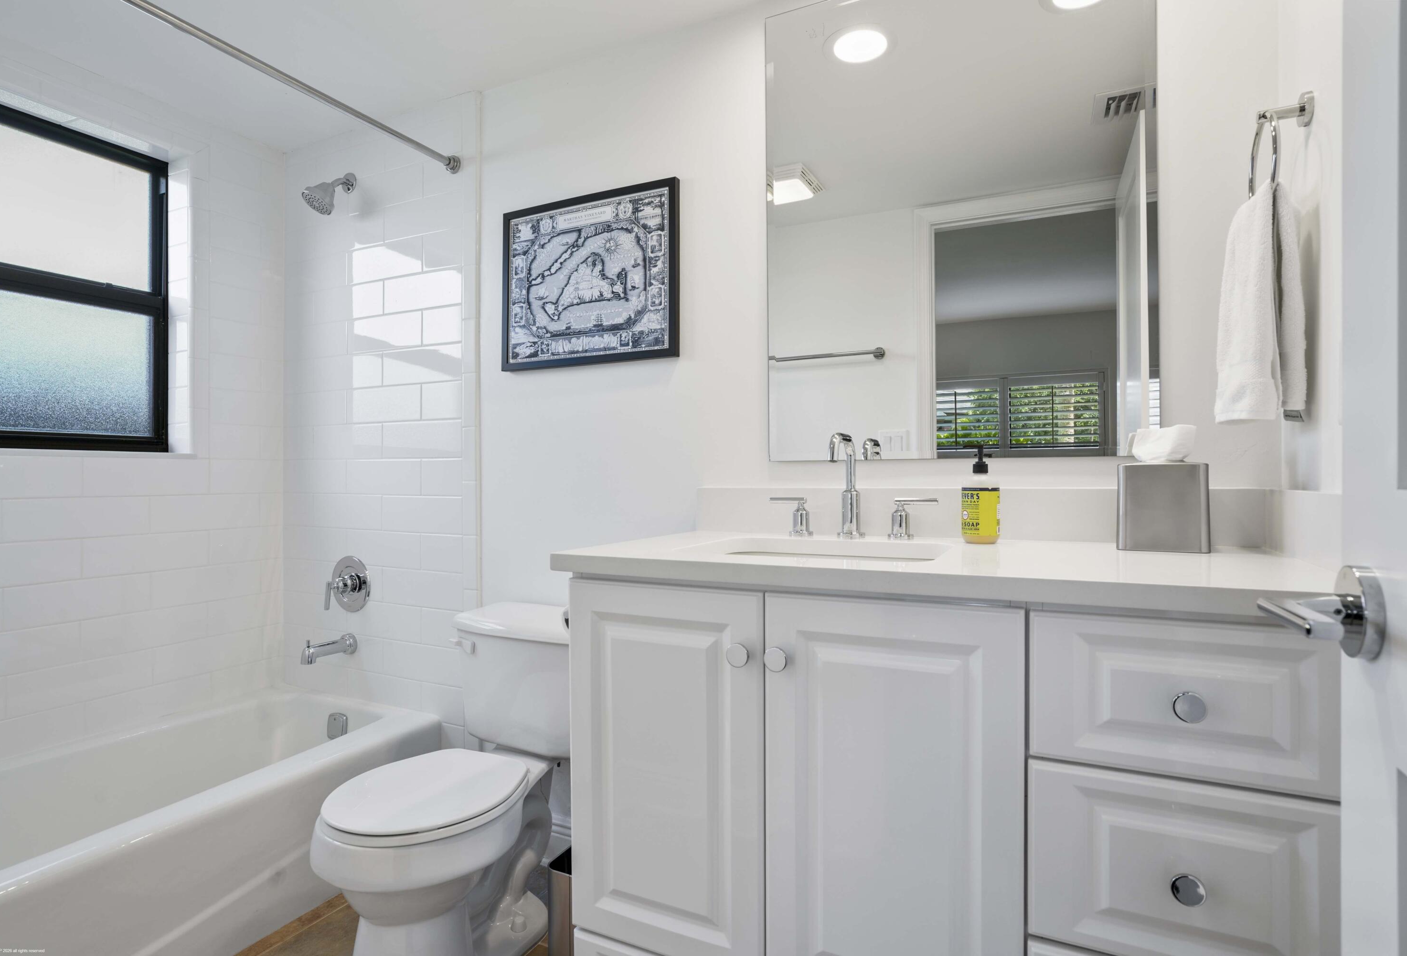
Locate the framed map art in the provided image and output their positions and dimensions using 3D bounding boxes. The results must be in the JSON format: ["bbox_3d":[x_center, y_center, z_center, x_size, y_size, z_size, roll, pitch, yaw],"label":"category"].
[{"bbox_3d":[-0.295,-0.492,1.800,0.525,0.420,0.020,0,0,26],"label":"framed map art"}]

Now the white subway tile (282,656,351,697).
[{"bbox_3d":[-1.247,0.637,2.308,0.309,0.093,0.010,0,0,26],"label":"white subway tile"}]

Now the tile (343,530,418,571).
[{"bbox_3d":[-0.971,0.214,2.181,0.315,0.107,0.010,0,0,26],"label":"tile"}]

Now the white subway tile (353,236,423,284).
[{"bbox_3d":[-0.946,-0.642,2.129,0.312,0.105,0.009,0,0,26],"label":"white subway tile"}]

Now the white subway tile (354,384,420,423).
[{"bbox_3d":[-0.970,-0.222,2.179,0.315,0.107,0.010,0,0,26],"label":"white subway tile"}]

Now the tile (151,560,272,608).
[{"bbox_3d":[-1.506,0.322,2.180,0.010,0.107,0.315,0,0,26],"label":"tile"}]

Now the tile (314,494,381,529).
[{"bbox_3d":[-1.113,0.105,2.250,0.315,0.107,0.010,0,0,26],"label":"tile"}]

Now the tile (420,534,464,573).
[{"bbox_3d":[-0.747,0.215,2.057,0.158,0.106,0.010,0,0,26],"label":"tile"}]

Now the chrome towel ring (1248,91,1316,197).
[{"bbox_3d":[0.888,-0.489,1.097,0.064,0.180,0.158,0,0,26],"label":"chrome towel ring"}]

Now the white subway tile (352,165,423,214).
[{"bbox_3d":[-0.959,-0.867,2.159,0.319,0.106,0.010,0,0,26],"label":"white subway tile"}]

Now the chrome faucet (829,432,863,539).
[{"bbox_3d":[0.280,0.018,1.427,0.055,0.213,0.155,0,0,26],"label":"chrome faucet"}]

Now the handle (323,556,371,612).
[{"bbox_3d":[-1.119,0.333,2.196,0.177,0.177,0.093,0,0,26],"label":"handle"}]

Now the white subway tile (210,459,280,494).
[{"bbox_3d":[-1.455,-0.005,2.282,0.010,0.107,0.227,0,0,26],"label":"white subway tile"}]

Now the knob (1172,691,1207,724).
[{"bbox_3d":[0.553,0.259,0.817,0.035,0.035,0.027,0,0,26],"label":"knob"}]

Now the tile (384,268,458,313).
[{"bbox_3d":[-0.835,-0.552,2.123,0.318,0.108,0.009,0,0,26],"label":"tile"}]

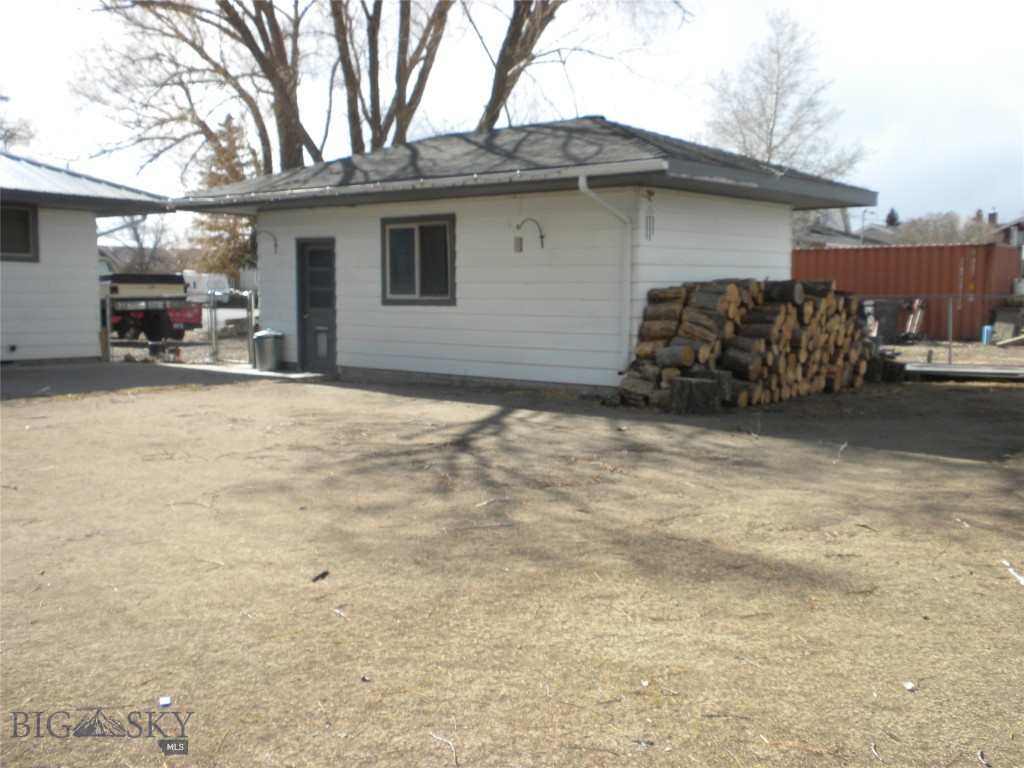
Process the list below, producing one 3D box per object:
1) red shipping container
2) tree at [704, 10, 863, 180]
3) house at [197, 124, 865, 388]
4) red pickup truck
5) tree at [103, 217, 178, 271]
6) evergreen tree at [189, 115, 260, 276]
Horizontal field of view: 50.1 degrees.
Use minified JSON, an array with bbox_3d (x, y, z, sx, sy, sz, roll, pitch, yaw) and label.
[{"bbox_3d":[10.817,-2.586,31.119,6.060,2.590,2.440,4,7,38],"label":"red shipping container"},{"bbox_3d":[10.272,-8.308,41.590,6.300,11.770,6.300,1,5,14],"label":"tree"},{"bbox_3d":[0.038,-2.093,17.155,9.200,3.810,6.080,4,7,39],"label":"house"},{"bbox_3d":[-9.597,-1.949,26.534,5.300,1.800,1.950,4,7,39],"label":"red pickup truck"},{"bbox_3d":[-16.878,-5.697,49.901,4.100,4.970,4.100,-2,6,-19],"label":"tree"},{"bbox_3d":[-14.241,-8.575,54.678,4.000,9.830,4.000,-1,5,-15],"label":"evergreen tree"}]

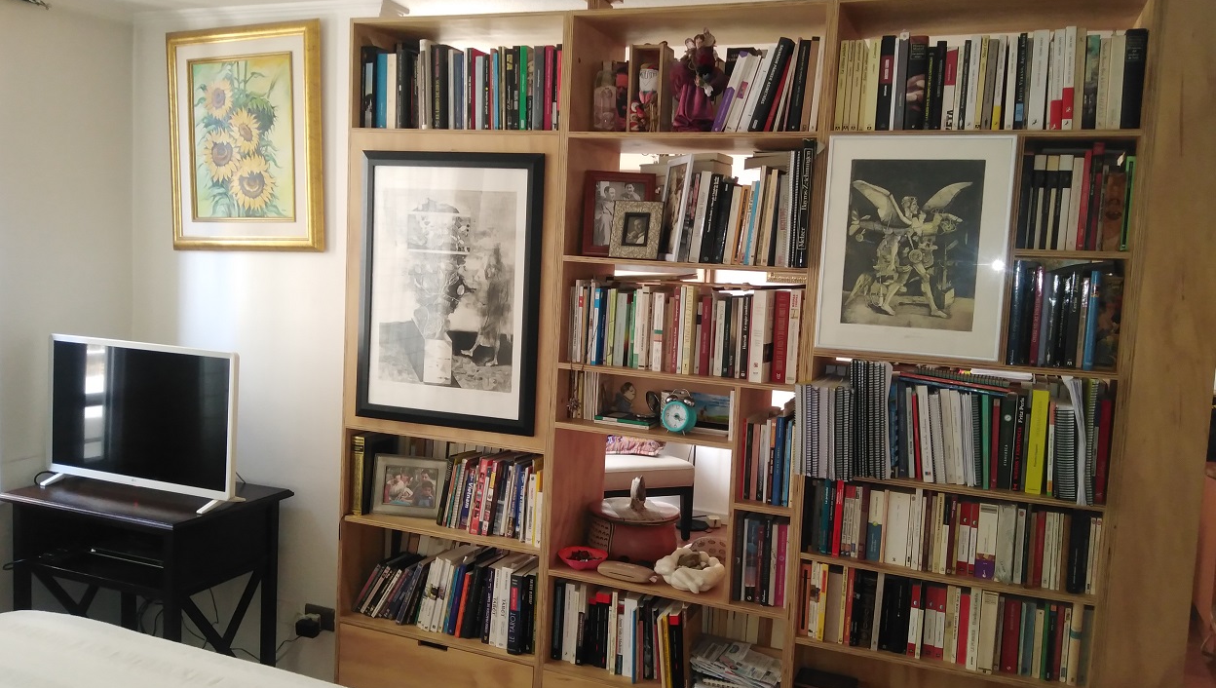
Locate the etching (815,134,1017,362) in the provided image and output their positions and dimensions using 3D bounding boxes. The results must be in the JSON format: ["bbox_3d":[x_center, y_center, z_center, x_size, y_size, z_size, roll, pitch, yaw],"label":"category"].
[{"bbox_3d":[0.706,-0.226,2.116,0.407,0.500,0.022,5,6,20],"label":"etching"}]

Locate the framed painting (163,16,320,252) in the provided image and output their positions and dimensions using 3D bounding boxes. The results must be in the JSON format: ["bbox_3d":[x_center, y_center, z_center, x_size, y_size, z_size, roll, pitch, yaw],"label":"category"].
[{"bbox_3d":[-1.160,-0.648,2.913,0.585,0.700,0.040,2,5,20],"label":"framed painting"}]

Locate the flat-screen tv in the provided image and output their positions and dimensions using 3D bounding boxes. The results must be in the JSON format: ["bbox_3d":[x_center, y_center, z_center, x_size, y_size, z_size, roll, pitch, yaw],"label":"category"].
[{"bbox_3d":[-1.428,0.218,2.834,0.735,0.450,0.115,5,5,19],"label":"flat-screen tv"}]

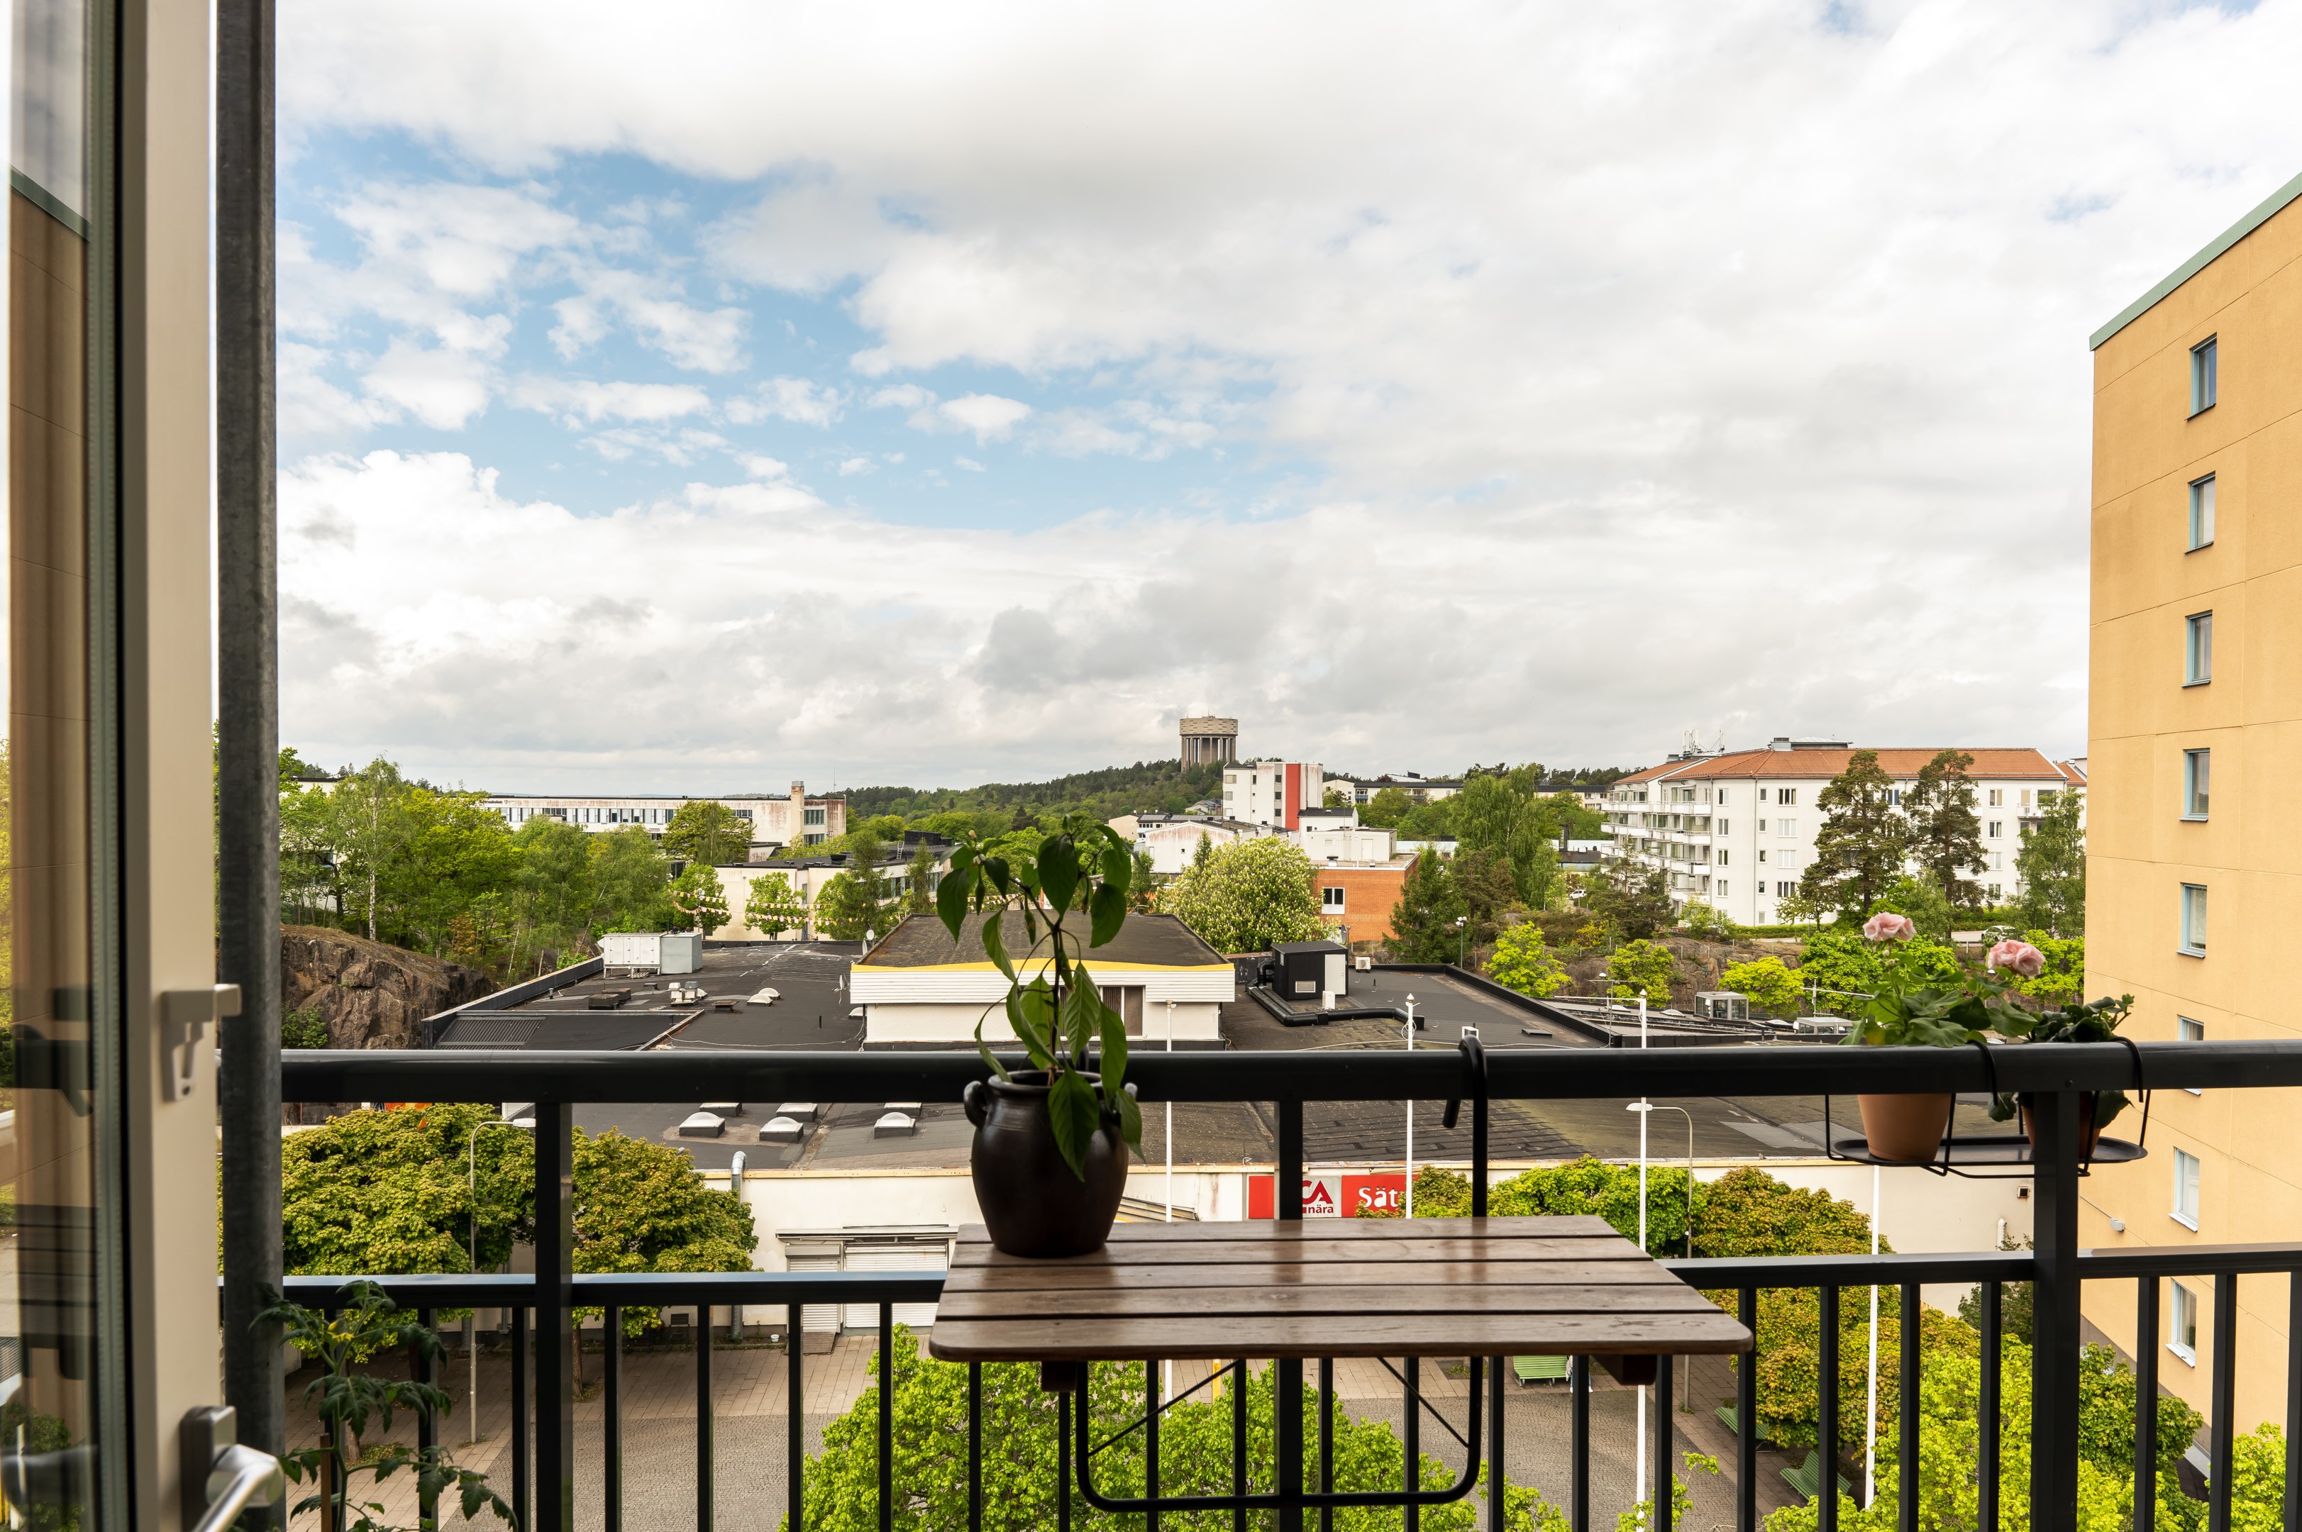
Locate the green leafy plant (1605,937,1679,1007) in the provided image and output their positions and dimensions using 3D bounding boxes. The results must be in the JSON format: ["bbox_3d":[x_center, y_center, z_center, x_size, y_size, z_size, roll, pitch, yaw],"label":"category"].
[{"bbox_3d":[27.500,12.000,86.000,4.200,4.800,4.200,0,-1,-4],"label":"green leafy plant"}]

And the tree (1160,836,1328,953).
[{"bbox_3d":[5.193,7.561,86.000,9.400,7.160,9.000,0,0,0],"label":"tree"}]

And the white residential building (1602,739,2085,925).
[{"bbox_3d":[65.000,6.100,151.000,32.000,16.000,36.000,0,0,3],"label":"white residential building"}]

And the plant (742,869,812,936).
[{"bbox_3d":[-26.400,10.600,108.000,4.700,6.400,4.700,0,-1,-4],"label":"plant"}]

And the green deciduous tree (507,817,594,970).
[{"bbox_3d":[-30.503,6.674,78.000,4.400,8.140,4.400,0,0,0],"label":"green deciduous tree"}]

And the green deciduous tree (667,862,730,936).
[{"bbox_3d":[-30.021,9.446,102.000,4.200,6.100,4.100,0,0,0],"label":"green deciduous tree"}]

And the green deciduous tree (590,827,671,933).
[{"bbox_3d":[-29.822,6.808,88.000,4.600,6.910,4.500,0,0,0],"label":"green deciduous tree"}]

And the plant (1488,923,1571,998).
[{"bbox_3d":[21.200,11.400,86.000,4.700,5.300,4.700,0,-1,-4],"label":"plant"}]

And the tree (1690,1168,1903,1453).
[{"bbox_3d":[12.611,10.743,30.000,4.300,5.700,4.400,0,0,0],"label":"tree"}]

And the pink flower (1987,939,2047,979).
[{"bbox_3d":[1.173,0.262,2.080,0.077,0.055,0.070,0,-1,-4],"label":"pink flower"}]

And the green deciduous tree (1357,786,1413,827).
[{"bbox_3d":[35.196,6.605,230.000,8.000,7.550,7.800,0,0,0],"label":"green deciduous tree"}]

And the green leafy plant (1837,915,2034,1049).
[{"bbox_3d":[1.058,0.296,2.070,0.265,0.200,0.220,0,-1,-4],"label":"green leafy plant"}]

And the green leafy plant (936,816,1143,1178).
[{"bbox_3d":[-0.129,0.268,1.770,0.240,0.420,0.230,0,-1,-4],"label":"green leafy plant"}]

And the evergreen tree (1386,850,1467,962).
[{"bbox_3d":[14.891,7.735,83.000,4.300,6.420,4.200,0,0,0],"label":"evergreen tree"}]

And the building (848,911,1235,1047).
[{"bbox_3d":[-4.600,8.600,65.000,13.500,3.200,22.000,0,-1,-4],"label":"building"}]

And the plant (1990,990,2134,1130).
[{"bbox_3d":[1.253,0.404,2.110,0.210,0.200,0.190,0,-1,-4],"label":"plant"}]

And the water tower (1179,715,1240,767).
[{"bbox_3d":[34.300,-11.500,900.000,33.000,37.000,33.000,0,-1,-4],"label":"water tower"}]

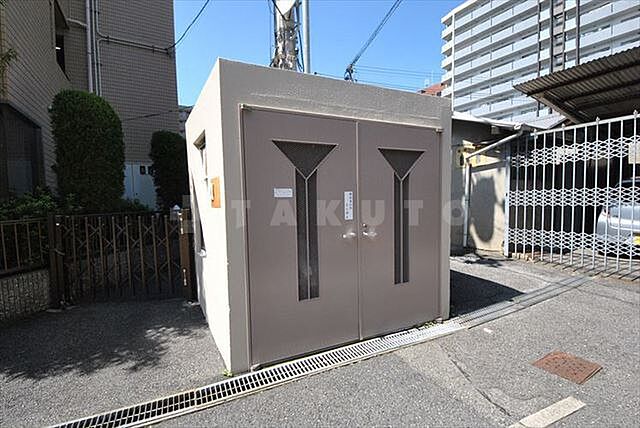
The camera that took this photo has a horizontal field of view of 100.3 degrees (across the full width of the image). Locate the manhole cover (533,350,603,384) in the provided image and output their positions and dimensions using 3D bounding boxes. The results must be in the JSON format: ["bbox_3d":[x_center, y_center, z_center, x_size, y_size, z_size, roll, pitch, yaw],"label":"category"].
[{"bbox_3d":[1.996,1.233,2.154,0.445,0.030,0.292,-3,4,-27],"label":"manhole cover"}]

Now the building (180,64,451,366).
[{"bbox_3d":[-0.095,-0.032,3.079,2.200,2.222,1.660,-3,4,-28],"label":"building"}]

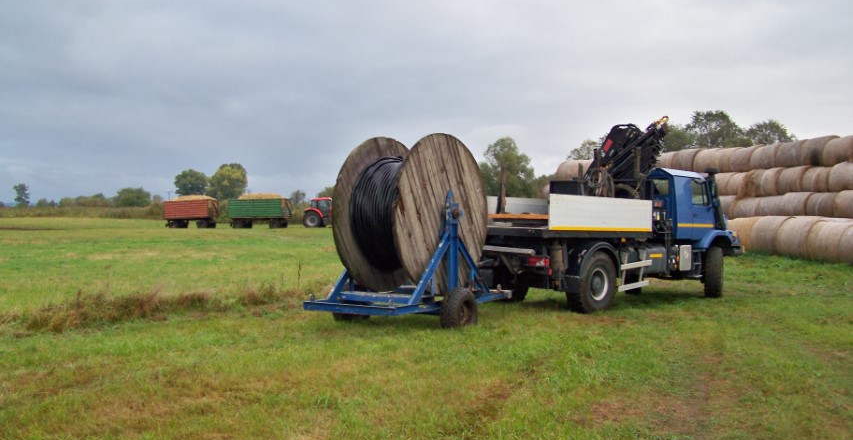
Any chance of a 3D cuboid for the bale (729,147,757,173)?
[{"bbox_3d":[14.652,-2.574,36.634,1.420,1.420,1.220,0,1,-27],"label":"bale"}]

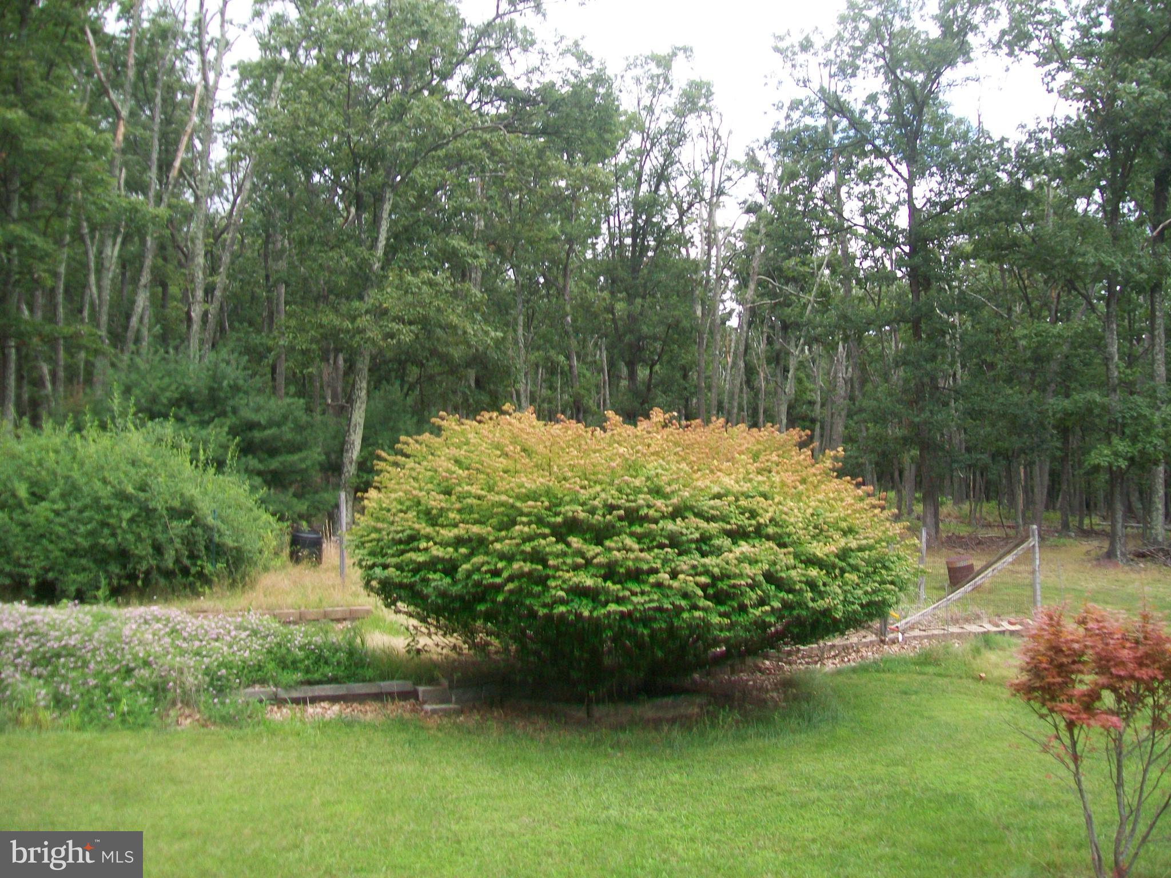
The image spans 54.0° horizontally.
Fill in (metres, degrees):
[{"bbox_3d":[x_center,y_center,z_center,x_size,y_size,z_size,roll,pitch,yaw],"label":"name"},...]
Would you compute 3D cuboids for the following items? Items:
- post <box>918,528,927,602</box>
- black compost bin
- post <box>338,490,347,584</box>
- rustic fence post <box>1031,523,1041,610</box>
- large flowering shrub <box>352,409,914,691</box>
[{"bbox_3d":[6.144,2.309,20.962,0.102,1.467,0.102,0,0,0],"label":"post"},{"bbox_3d":[-5.795,2.261,23.887,0.663,0.817,0.663,0,0,0],"label":"black compost bin"},{"bbox_3d":[-4.303,1.783,20.377,0.107,1.734,0.107,0,0,0],"label":"post"},{"bbox_3d":[7.494,2.227,19.110,0.122,1.672,0.122,0,0,0],"label":"rustic fence post"},{"bbox_3d":[0.559,1.373,13.650,6.581,3.474,5.947,0,0,0],"label":"large flowering shrub"}]

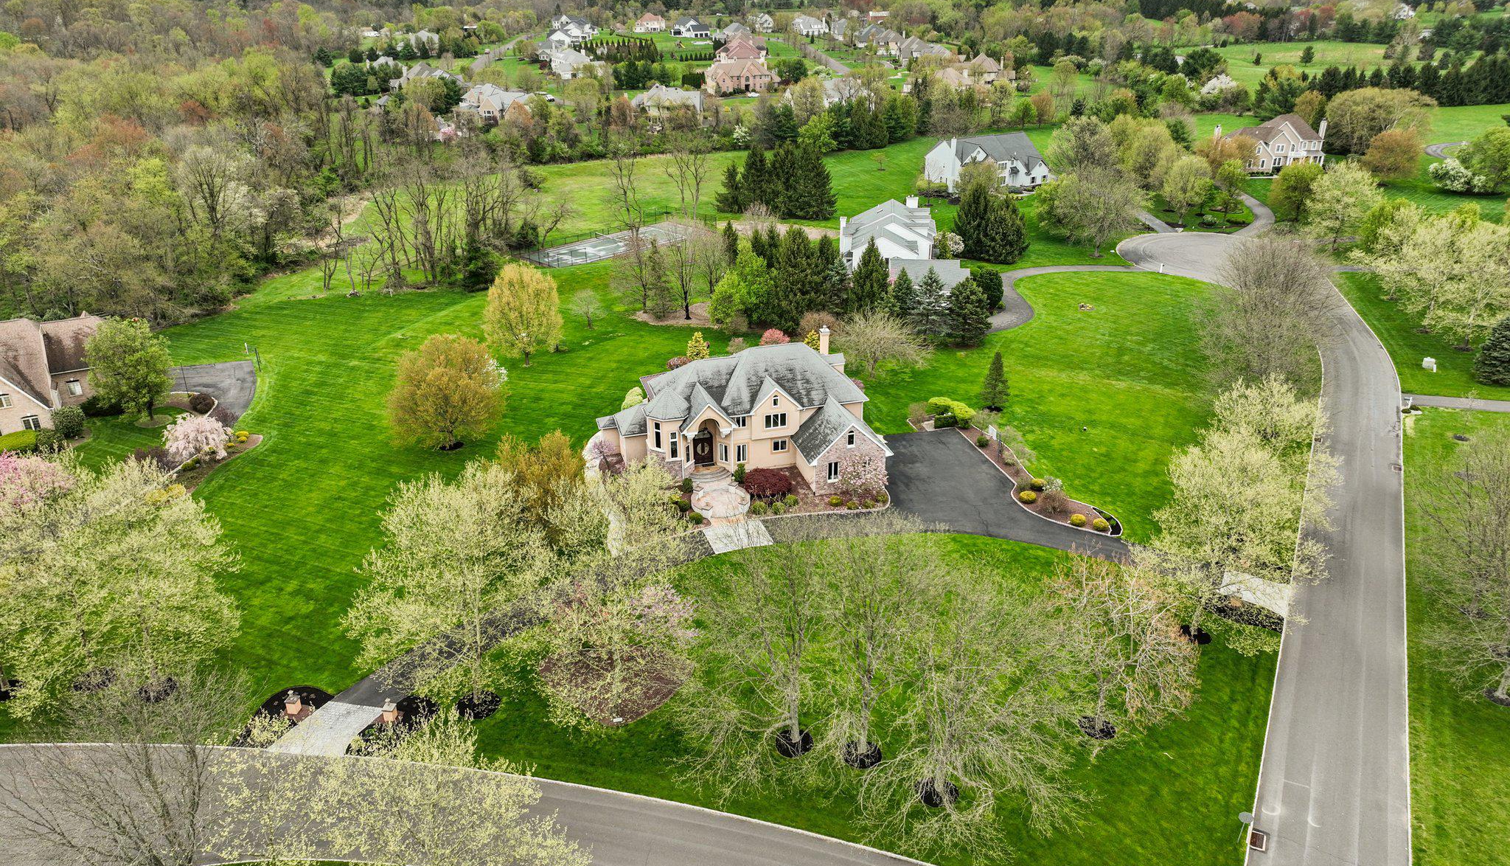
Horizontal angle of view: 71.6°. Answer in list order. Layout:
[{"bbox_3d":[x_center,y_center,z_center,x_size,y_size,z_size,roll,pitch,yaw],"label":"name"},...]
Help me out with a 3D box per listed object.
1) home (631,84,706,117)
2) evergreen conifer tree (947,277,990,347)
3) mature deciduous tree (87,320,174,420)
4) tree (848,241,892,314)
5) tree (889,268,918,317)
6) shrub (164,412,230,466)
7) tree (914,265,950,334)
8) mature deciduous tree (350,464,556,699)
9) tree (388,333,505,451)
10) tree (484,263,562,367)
[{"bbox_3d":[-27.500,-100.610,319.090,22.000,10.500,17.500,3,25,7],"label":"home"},{"bbox_3d":[29.820,-16.730,142.960,5.590,9.200,5.590,5,26,11],"label":"evergreen conifer tree"},{"bbox_3d":[-70.590,-7.170,119.350,8.720,12.070,8.720,-15,29,-29],"label":"mature deciduous tree"},{"bbox_3d":[17.080,-22.500,153.010,6.230,11.050,6.230,3,25,6],"label":"tree"},{"bbox_3d":[20.900,-19.640,146.470,4.100,7.500,4.100,0,25,0],"label":"tree"},{"bbox_3d":[-57.600,0.110,108.240,6.300,4.100,6.300,0,25,0],"label":"shrub"},{"bbox_3d":[24.100,-18.250,141.600,5.000,9.100,5.000,0,25,0],"label":"tree"},{"bbox_3d":[-20.000,11.040,69.630,12.800,17.000,12.800,0,25,0],"label":"mature deciduous tree"},{"bbox_3d":[-32.500,-4.090,108.260,11.300,11.700,11.300,0,25,0],"label":"tree"},{"bbox_3d":[-29.870,-14.890,134.040,9.420,13.480,9.420,-6,26,-12],"label":"tree"}]

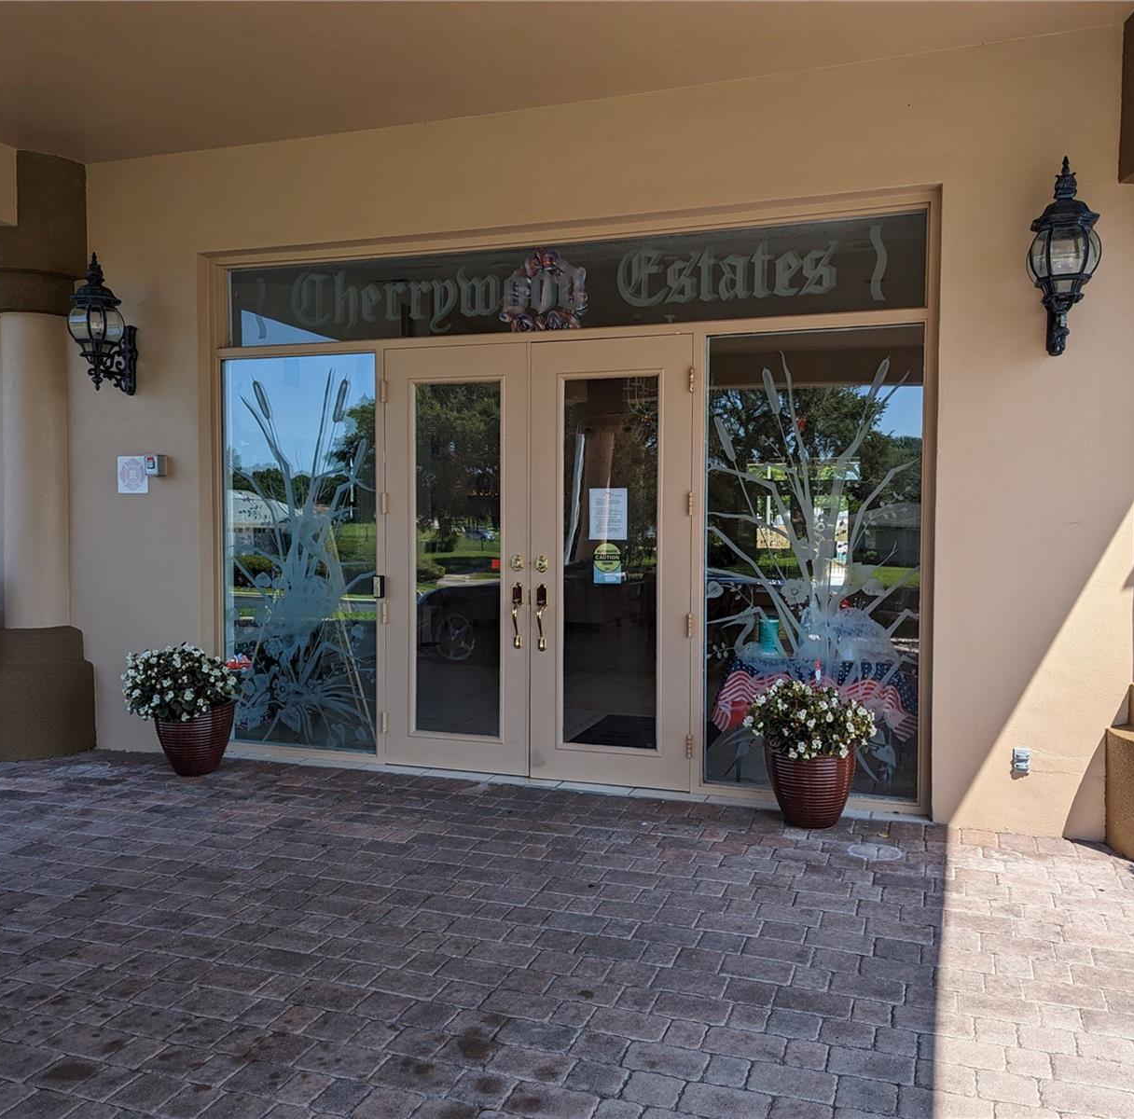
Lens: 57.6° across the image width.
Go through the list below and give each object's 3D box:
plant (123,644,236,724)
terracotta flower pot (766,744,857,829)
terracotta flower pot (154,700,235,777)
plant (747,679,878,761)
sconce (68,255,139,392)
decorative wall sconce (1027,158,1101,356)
[{"bbox_3d":[-2.270,0.724,6.033,0.635,0.430,0.600,1,2,19],"label":"plant"},{"bbox_3d":[1.203,1.098,5.082,0.435,0.384,0.436,1,2,19],"label":"terracotta flower pot"},{"bbox_3d":[-2.163,1.052,6.027,0.438,0.374,0.440,0,2,0],"label":"terracotta flower pot"},{"bbox_3d":[1.184,0.785,5.026,0.625,0.385,0.580,1,2,19],"label":"plant"},{"bbox_3d":[-2.775,-1.416,6.201,0.300,0.810,0.444,1,2,19],"label":"sconce"},{"bbox_3d":[2.173,-1.333,4.531,0.300,0.815,0.444,1,2,19],"label":"decorative wall sconce"}]

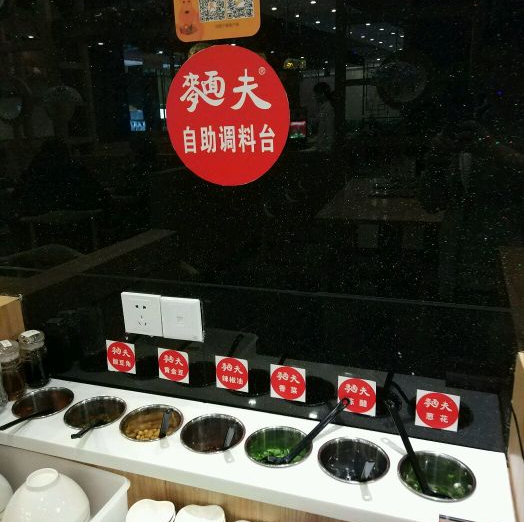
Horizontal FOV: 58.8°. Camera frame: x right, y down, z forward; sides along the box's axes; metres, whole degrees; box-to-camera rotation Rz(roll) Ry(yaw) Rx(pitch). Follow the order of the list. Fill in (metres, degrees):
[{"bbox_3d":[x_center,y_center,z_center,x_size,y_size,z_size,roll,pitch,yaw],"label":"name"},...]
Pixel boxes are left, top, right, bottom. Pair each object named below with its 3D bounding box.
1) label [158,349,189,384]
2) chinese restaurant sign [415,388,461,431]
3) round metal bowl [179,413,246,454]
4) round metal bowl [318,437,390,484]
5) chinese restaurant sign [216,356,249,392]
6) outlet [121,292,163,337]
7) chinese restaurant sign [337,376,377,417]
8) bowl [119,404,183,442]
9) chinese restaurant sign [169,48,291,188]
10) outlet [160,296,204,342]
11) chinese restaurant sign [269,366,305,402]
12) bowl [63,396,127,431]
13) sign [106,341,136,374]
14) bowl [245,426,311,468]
[{"bbox_3d":[-0.178,0.212,0.932,0.068,0.068,0.007,5,16,17],"label":"label"},{"bbox_3d":[0.296,0.255,0.783,0.068,0.068,0.007,4,15,18],"label":"chinese restaurant sign"},{"bbox_3d":[-0.089,0.353,0.870,0.119,0.075,0.119,-1,14,0],"label":"round metal bowl"},{"bbox_3d":[0.151,0.368,0.773,0.116,0.088,0.116,-1,15,0],"label":"round metal bowl"},{"bbox_3d":[-0.059,0.225,0.917,0.069,0.069,0.004,4,15,17],"label":"chinese restaurant sign"},{"bbox_3d":[-0.239,0.109,0.941,0.086,0.086,0.010,4,15,17],"label":"outlet"},{"bbox_3d":[0.173,0.248,0.849,0.069,0.069,0.004,4,15,17],"label":"chinese restaurant sign"},{"bbox_3d":[-0.211,0.345,0.904,0.119,0.075,0.119,-1,14,0],"label":"bowl"},{"bbox_3d":[-0.062,-0.238,0.772,0.225,0.225,0.007,3,15,18],"label":"chinese restaurant sign"},{"bbox_3d":[-0.156,0.115,0.916,0.086,0.086,0.010,4,15,17],"label":"outlet"},{"bbox_3d":[0.050,0.234,0.885,0.069,0.069,0.004,4,15,17],"label":"chinese restaurant sign"},{"bbox_3d":[-0.325,0.339,0.925,0.116,0.088,0.116,-1,15,0],"label":"bowl"},{"bbox_3d":[-0.295,0.203,0.969,0.068,0.068,0.007,4,16,18],"label":"sign"},{"bbox_3d":[0.030,0.361,0.831,0.119,0.075,0.119,-1,14,0],"label":"bowl"}]

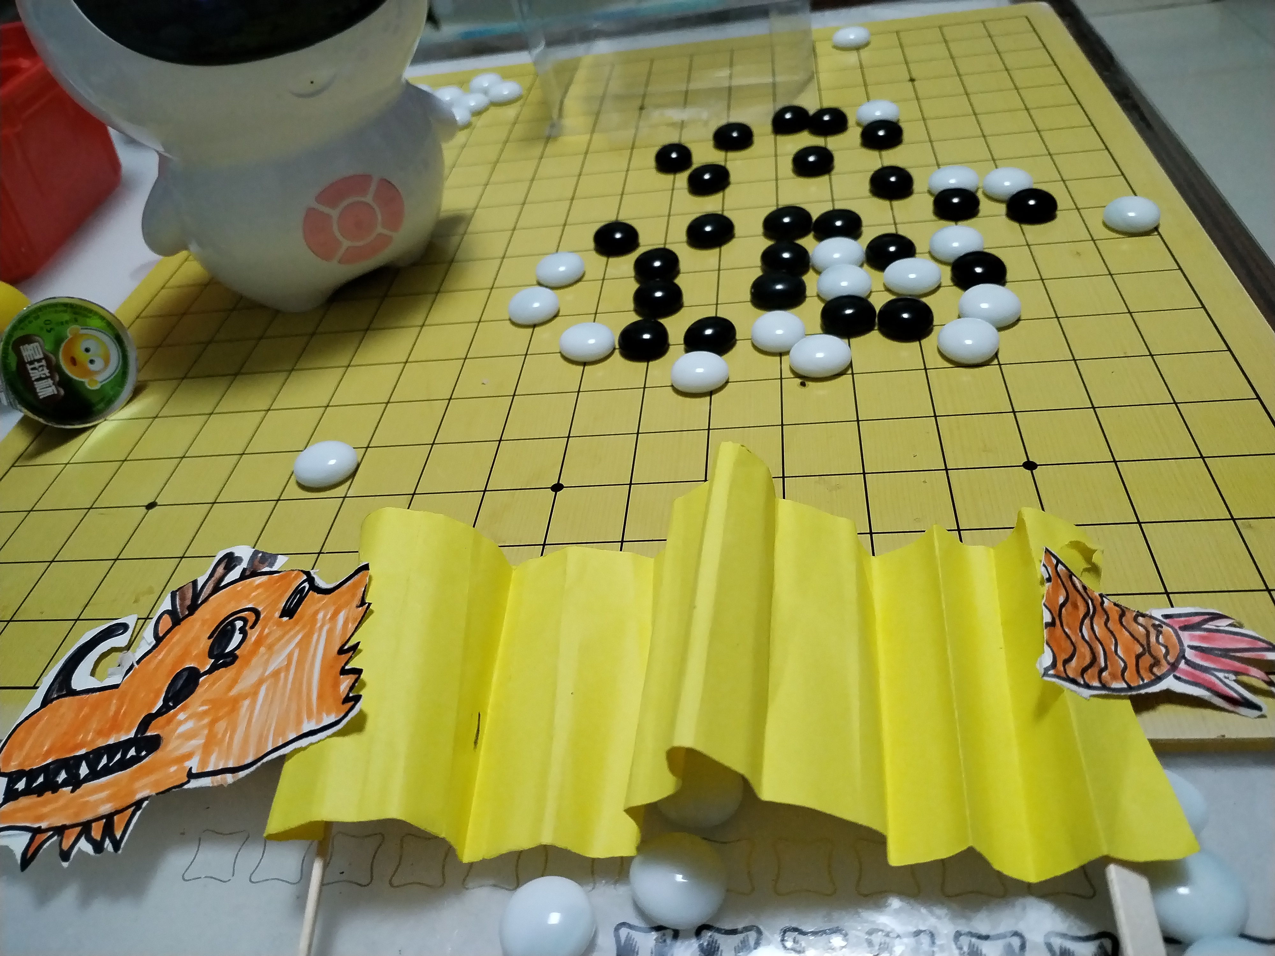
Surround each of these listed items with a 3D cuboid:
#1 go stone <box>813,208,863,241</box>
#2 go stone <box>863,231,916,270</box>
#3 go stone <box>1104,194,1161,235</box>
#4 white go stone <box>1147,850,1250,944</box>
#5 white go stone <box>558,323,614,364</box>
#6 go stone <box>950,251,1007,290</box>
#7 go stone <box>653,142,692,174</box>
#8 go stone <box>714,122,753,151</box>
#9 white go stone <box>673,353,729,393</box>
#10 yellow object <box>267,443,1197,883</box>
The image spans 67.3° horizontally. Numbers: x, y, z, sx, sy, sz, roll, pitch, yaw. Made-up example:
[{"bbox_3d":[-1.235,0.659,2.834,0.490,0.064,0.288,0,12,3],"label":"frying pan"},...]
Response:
[{"bbox_3d":[0.079,-0.099,0.376,0.019,0.011,0.019,-3,43,9],"label":"go stone"},{"bbox_3d":[0.094,-0.084,0.357,0.019,0.011,0.019,-3,43,9],"label":"go stone"},{"bbox_3d":[0.182,-0.097,0.352,0.020,0.010,0.020,-3,43,9],"label":"go stone"},{"bbox_3d":[0.109,0.081,0.189,0.020,0.010,0.020,-3,43,10],"label":"white go stone"},{"bbox_3d":[-0.018,-0.049,0.343,0.020,0.010,0.020,-3,43,10],"label":"white go stone"},{"bbox_3d":[0.121,-0.074,0.340,0.019,0.010,0.019,-3,43,10],"label":"go stone"},{"bbox_3d":[0.017,-0.148,0.444,0.019,0.011,0.019,-3,43,9],"label":"go stone"},{"bbox_3d":[0.045,-0.161,0.451,0.019,0.011,0.019,-3,43,9],"label":"go stone"},{"bbox_3d":[0.021,-0.036,0.326,0.020,0.010,0.020,-3,43,10],"label":"white go stone"},{"bbox_3d":[0.013,0.037,0.216,0.197,0.046,0.085,-3,43,9],"label":"yellow object"}]

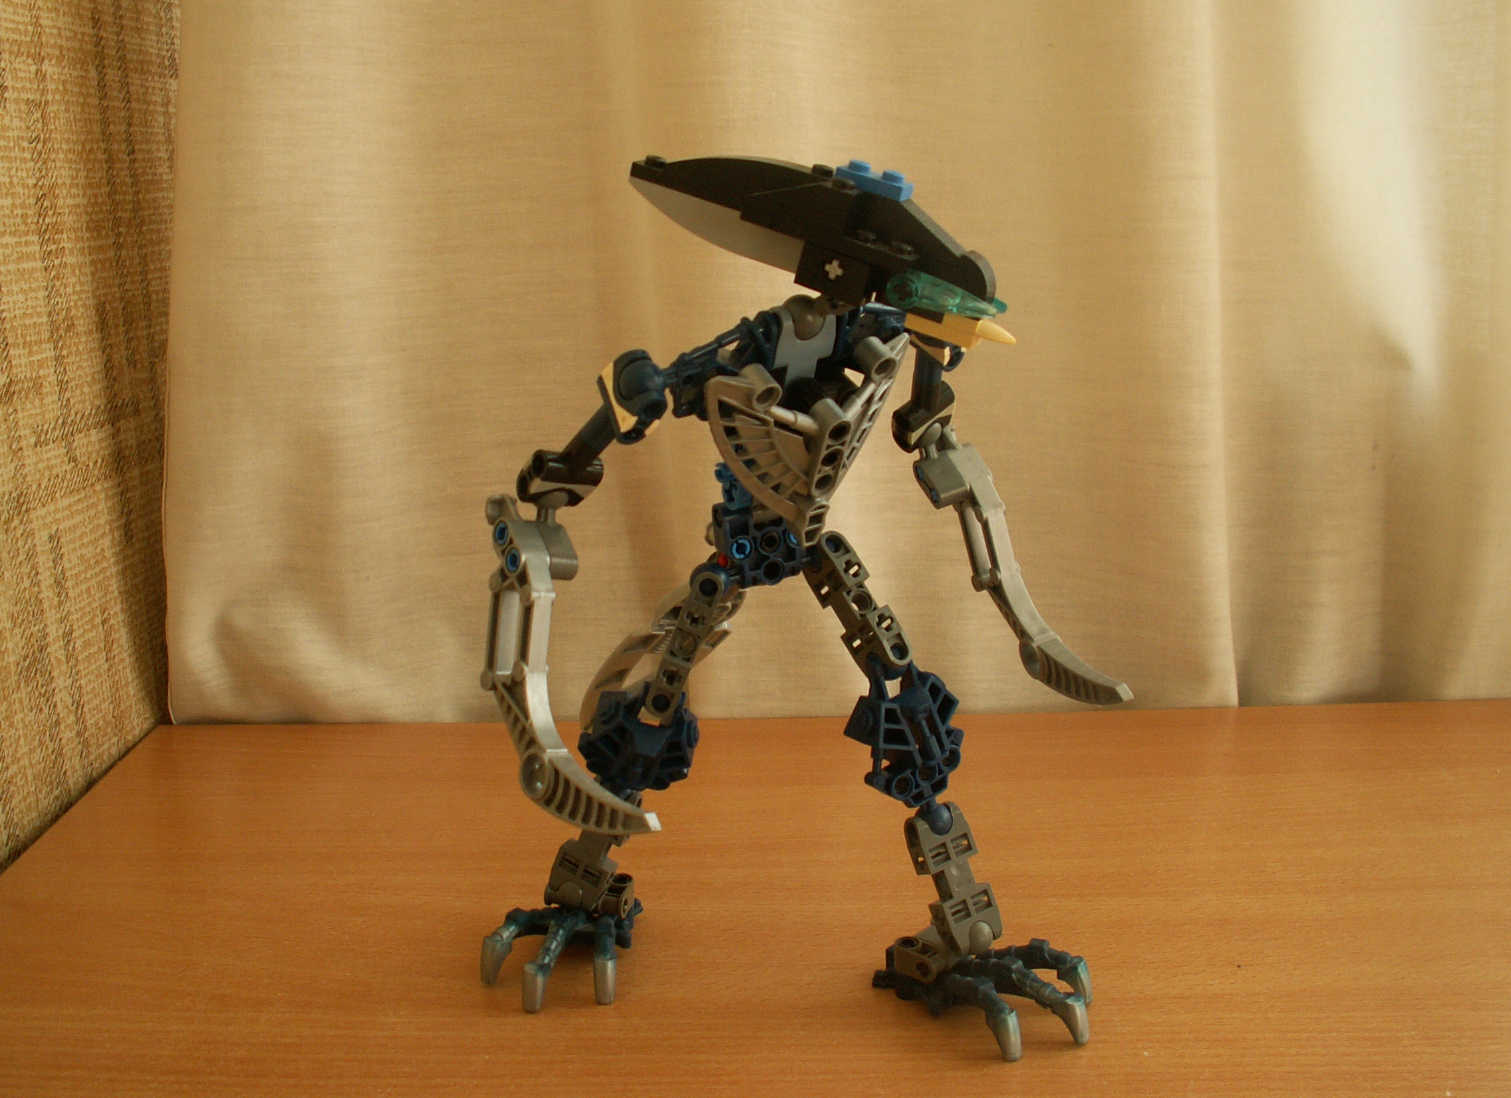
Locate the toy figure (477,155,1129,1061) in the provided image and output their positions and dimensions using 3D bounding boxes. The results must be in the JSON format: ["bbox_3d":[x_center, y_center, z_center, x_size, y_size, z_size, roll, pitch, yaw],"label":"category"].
[{"bbox_3d":[0.001,0.013,0.379,0.145,0.213,0.125,-5,10,-31],"label":"toy figure"}]

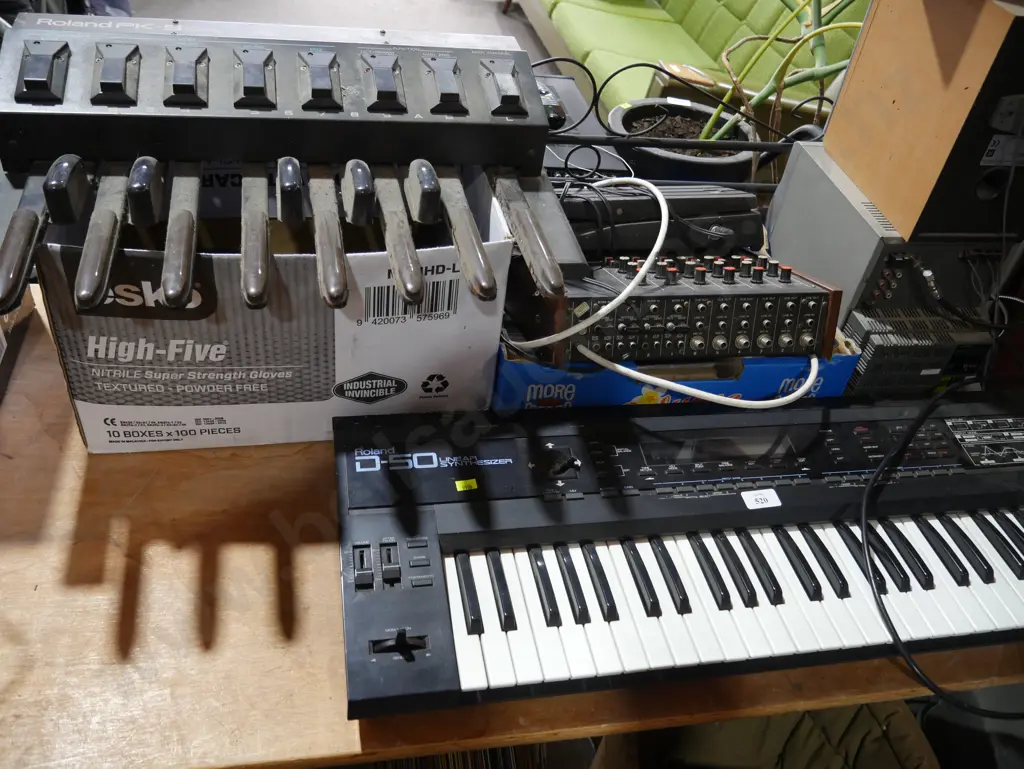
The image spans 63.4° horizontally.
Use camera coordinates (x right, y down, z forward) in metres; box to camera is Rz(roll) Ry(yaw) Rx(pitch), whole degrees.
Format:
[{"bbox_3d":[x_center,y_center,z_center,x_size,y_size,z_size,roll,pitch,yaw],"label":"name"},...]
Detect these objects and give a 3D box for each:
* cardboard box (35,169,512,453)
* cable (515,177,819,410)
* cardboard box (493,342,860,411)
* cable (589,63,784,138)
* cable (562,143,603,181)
[{"bbox_3d":[-0.257,-0.117,0.977,0.448,0.272,0.262,-3,41,-13],"label":"cardboard box"},{"bbox_3d":[0.182,-0.116,0.980,0.390,0.215,0.240,-2,41,-13],"label":"cable"},{"bbox_3d":[0.175,-0.091,1.140,0.460,0.124,0.320,-2,41,-13],"label":"cardboard box"},{"bbox_3d":[0.267,-0.408,1.194,0.312,0.105,0.080,-2,42,-12],"label":"cable"},{"bbox_3d":[0.100,-0.313,1.171,0.053,0.053,0.020,-2,42,-12],"label":"cable"}]

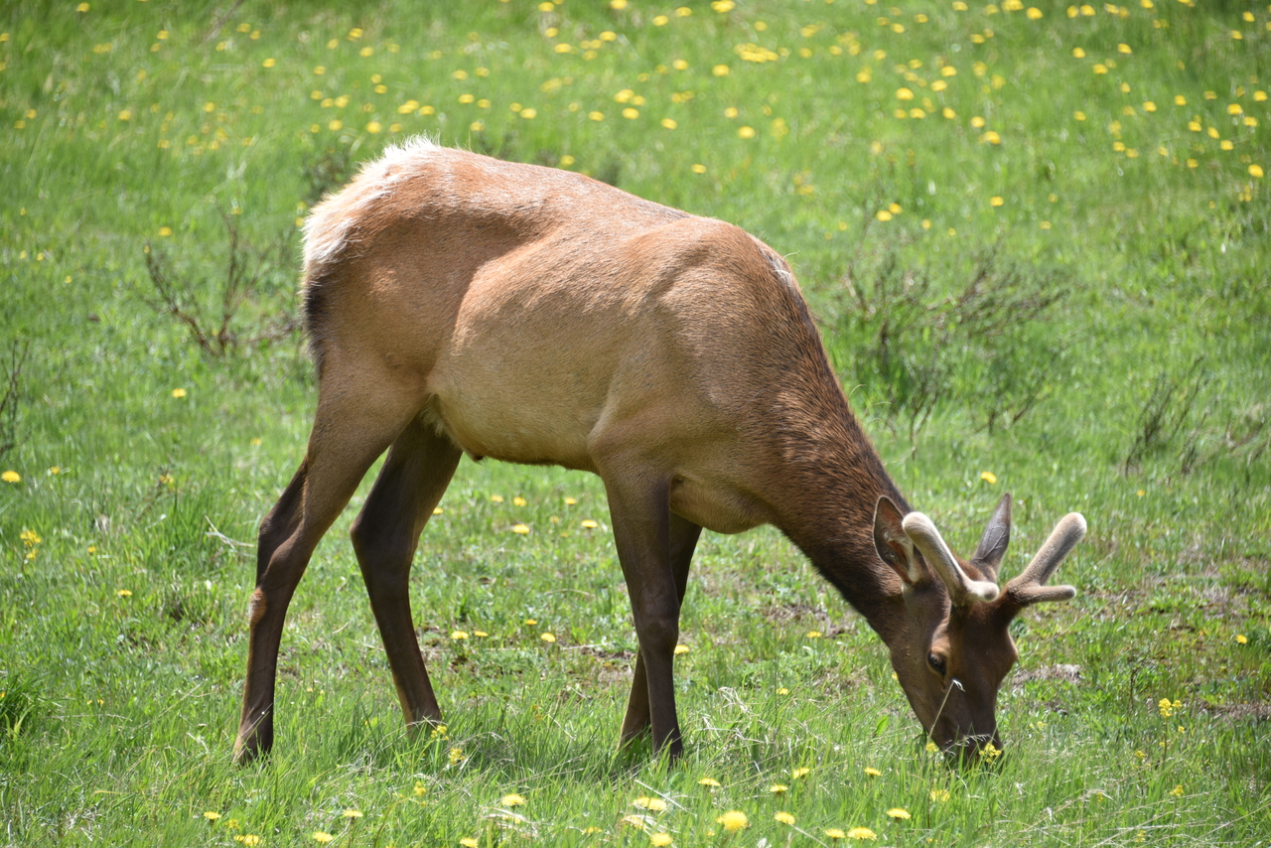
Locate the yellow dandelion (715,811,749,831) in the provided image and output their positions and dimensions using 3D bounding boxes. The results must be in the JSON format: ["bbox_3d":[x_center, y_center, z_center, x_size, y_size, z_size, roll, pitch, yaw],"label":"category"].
[{"bbox_3d":[0.184,0.755,14.100,0.052,0.034,0.048,0,7,0],"label":"yellow dandelion"}]

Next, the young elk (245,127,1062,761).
[{"bbox_3d":[0.047,0.067,14.900,1.660,1.250,0.500,1,8,11],"label":"young elk"}]

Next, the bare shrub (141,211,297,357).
[{"bbox_3d":[-1.129,-0.377,20.200,0.430,0.370,0.380,0,7,0],"label":"bare shrub"}]

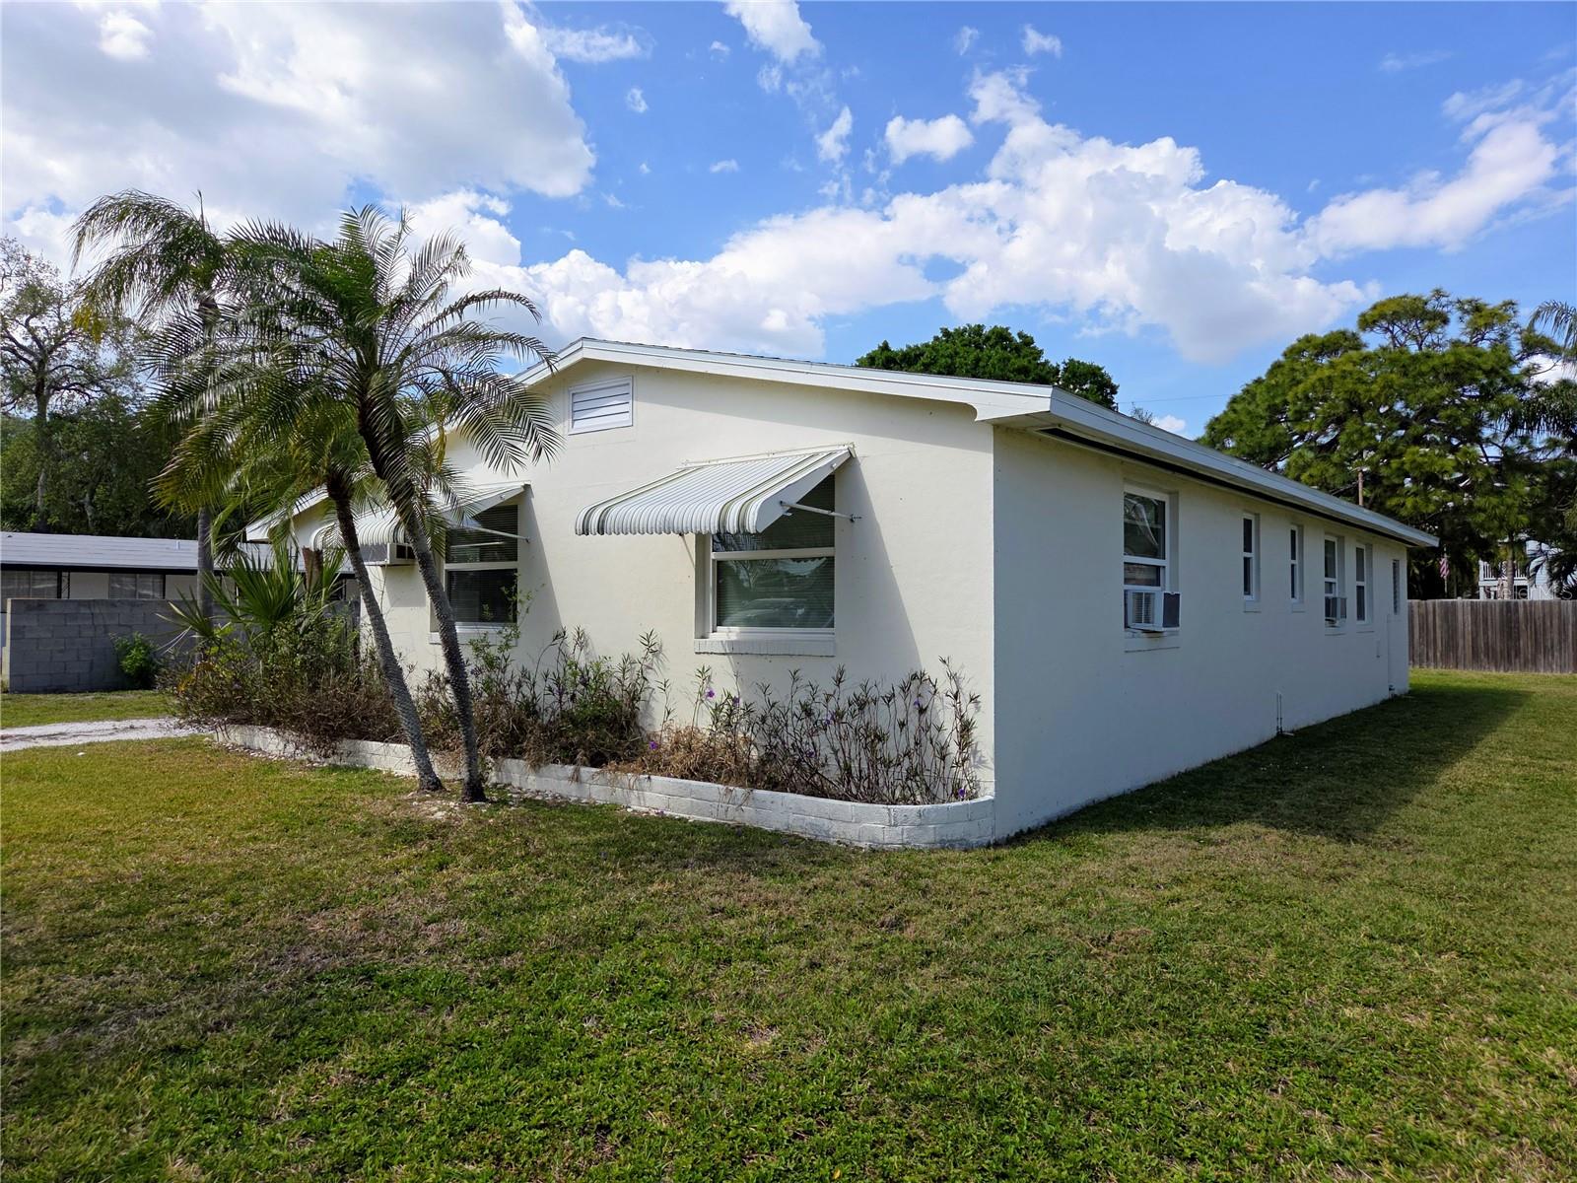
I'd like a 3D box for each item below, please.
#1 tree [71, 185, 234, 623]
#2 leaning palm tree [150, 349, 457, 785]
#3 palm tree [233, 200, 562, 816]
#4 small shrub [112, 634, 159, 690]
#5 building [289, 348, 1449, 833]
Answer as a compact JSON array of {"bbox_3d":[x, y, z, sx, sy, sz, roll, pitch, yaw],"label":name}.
[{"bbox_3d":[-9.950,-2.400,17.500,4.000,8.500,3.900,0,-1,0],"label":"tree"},{"bbox_3d":[-3.600,-0.090,7.750,2.250,3.500,2.200,0,-1,0],"label":"leaning palm tree"},{"bbox_3d":[-2.770,-0.470,7.400,2.300,4.300,2.300,0,-1,0],"label":"palm tree"},{"bbox_3d":[-11.640,1.250,18.700,0.850,1.030,0.800,0,-1,0],"label":"small shrub"},{"bbox_3d":[2.600,-0.104,15.899,10.469,3.813,16.379,-1,-2,39],"label":"building"}]

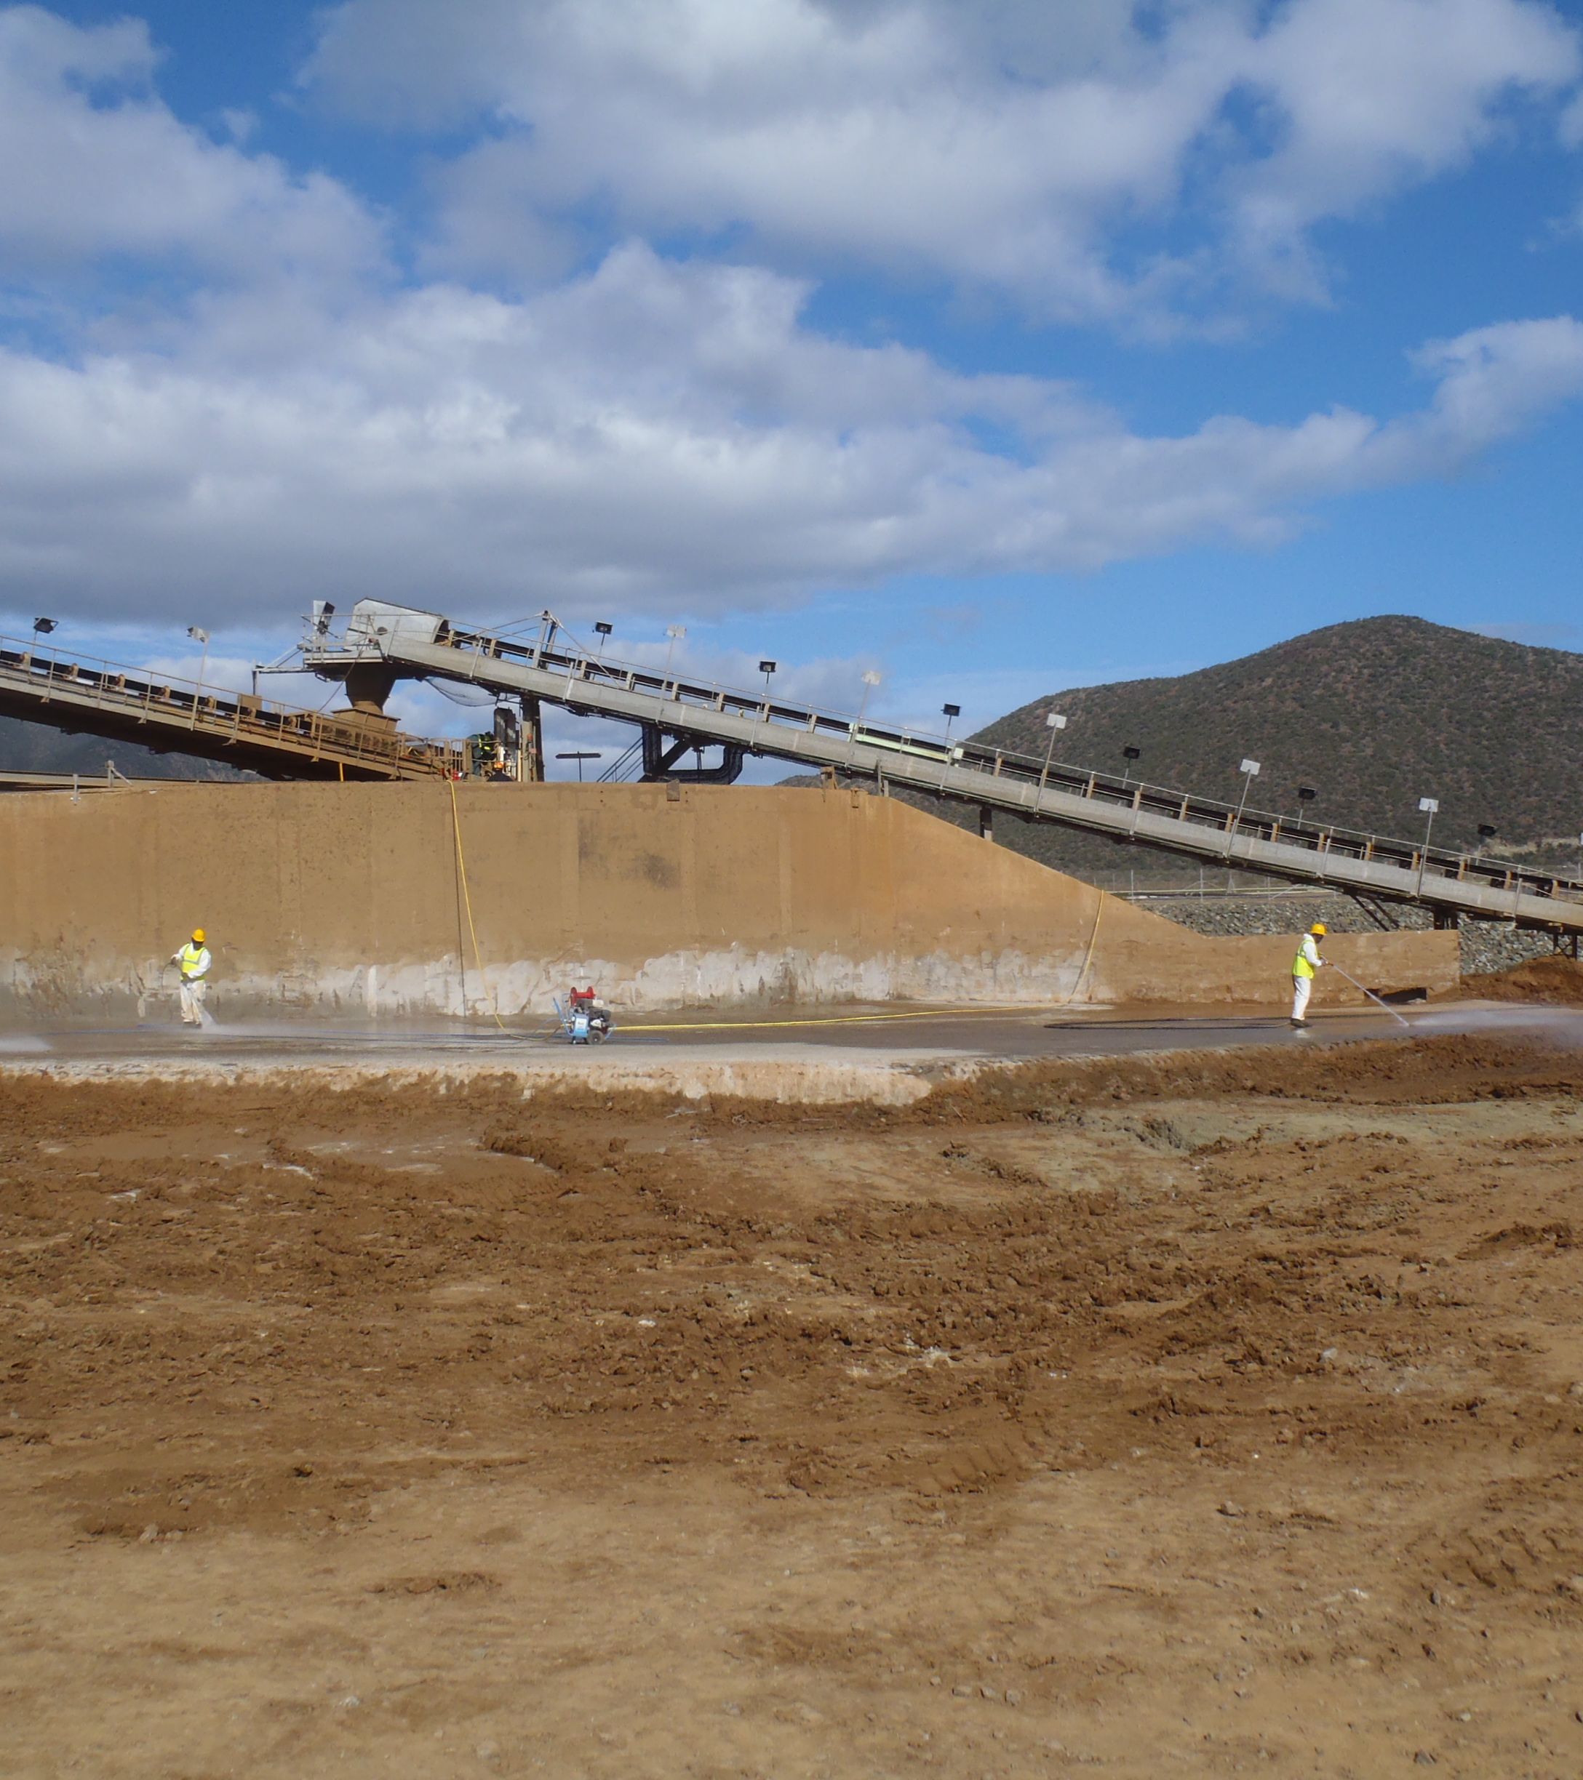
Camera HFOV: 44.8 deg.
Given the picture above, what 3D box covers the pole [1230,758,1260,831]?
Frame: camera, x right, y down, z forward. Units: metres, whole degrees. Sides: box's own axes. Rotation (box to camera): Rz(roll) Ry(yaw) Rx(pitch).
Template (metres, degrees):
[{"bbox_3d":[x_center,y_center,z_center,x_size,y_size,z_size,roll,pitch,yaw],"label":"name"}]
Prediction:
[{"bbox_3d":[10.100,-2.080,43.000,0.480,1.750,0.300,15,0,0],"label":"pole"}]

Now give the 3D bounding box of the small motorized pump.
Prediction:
[{"bbox_3d":[-3.430,2.090,32.100,0.950,0.980,0.620,0,0,0],"label":"small motorized pump"}]

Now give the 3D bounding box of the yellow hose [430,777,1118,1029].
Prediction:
[{"bbox_3d":[0.280,0.170,36.060,13.100,4.650,3.900,0,0,-10],"label":"yellow hose"}]

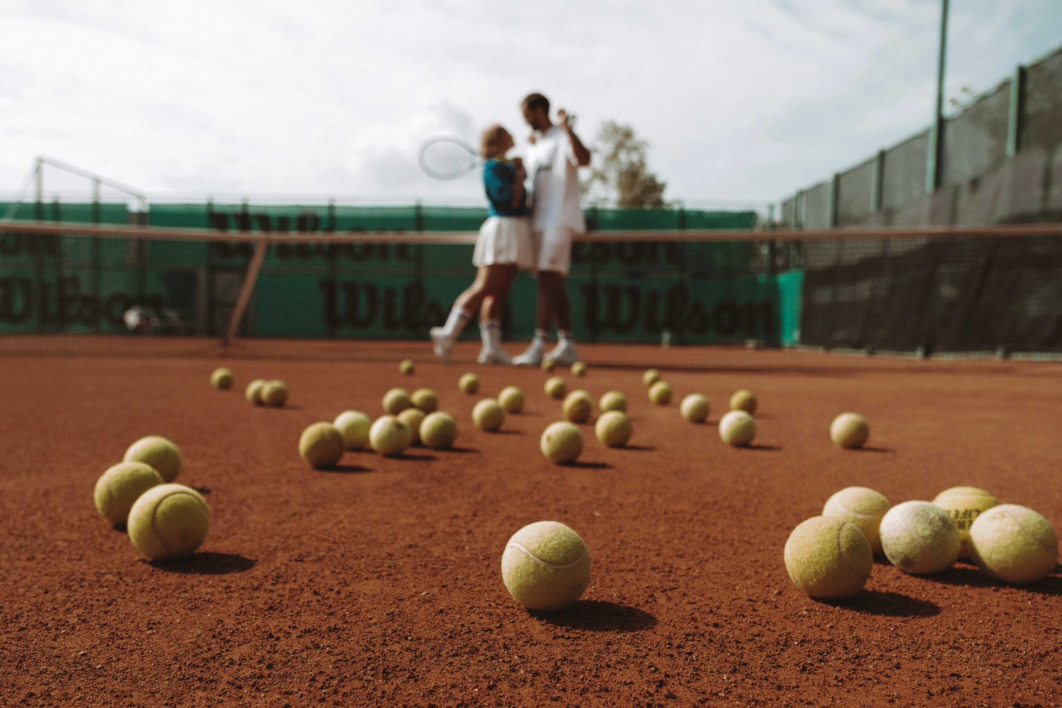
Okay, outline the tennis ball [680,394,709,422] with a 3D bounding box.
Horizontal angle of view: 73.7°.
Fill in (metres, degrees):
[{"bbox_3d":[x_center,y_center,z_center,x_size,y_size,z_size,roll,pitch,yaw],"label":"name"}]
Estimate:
[{"bbox_3d":[0.385,0.126,1.658,0.067,0.067,0.067,1,2,0],"label":"tennis ball"}]

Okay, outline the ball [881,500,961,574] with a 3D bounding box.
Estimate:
[{"bbox_3d":[0.358,0.169,0.652,0.067,0.067,0.067,1,2,0],"label":"ball"}]

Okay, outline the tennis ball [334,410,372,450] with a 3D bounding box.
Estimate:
[{"bbox_3d":[-0.295,0.127,1.170,0.067,0.067,0.067,1,2,0],"label":"tennis ball"}]

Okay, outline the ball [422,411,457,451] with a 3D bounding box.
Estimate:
[{"bbox_3d":[-0.165,0.136,1.269,0.067,0.067,0.067,1,2,0],"label":"ball"}]

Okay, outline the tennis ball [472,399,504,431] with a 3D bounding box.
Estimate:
[{"bbox_3d":[-0.091,0.129,1.508,0.067,0.067,0.067,1,2,0],"label":"tennis ball"}]

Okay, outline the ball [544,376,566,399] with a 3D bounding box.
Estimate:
[{"bbox_3d":[0.073,0.101,2.120,0.067,0.067,0.067,1,2,0],"label":"ball"}]

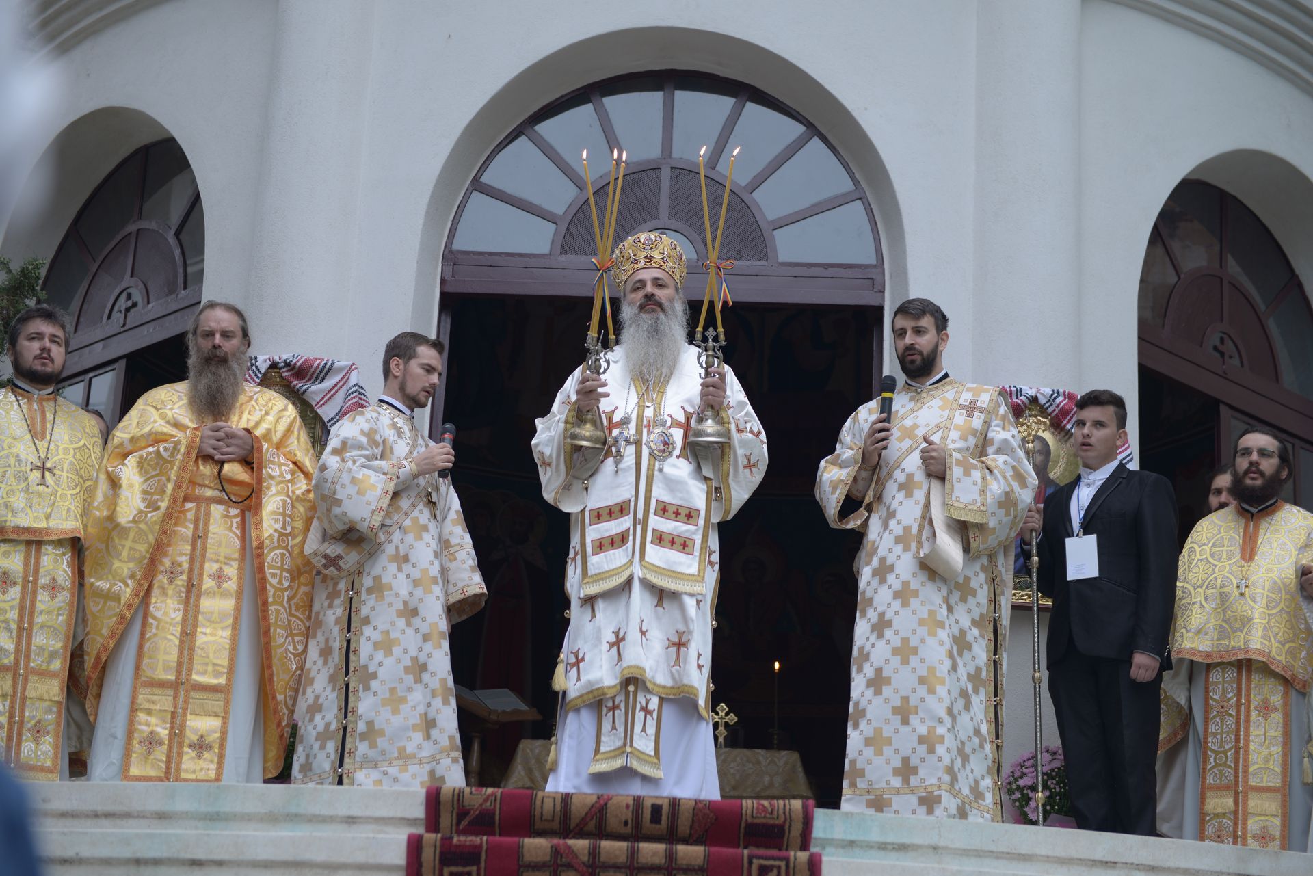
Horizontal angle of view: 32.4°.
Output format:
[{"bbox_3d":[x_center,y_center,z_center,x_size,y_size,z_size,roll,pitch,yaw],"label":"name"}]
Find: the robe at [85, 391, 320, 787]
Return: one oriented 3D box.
[{"bbox_3d":[-1.613,0.507,7.968,0.800,1.460,0.500,5,-16,-8],"label":"robe"}]

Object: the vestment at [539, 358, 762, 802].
[{"bbox_3d":[-0.022,0.449,7.722,0.800,1.594,0.480,2,-16,3],"label":"vestment"}]

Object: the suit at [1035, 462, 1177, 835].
[{"bbox_3d":[1.615,0.751,8.105,0.540,1.379,0.360,-9,-20,37],"label":"suit"}]

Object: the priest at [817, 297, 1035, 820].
[{"bbox_3d":[0.931,0.396,7.874,0.720,1.870,0.520,-11,-21,40],"label":"priest"}]

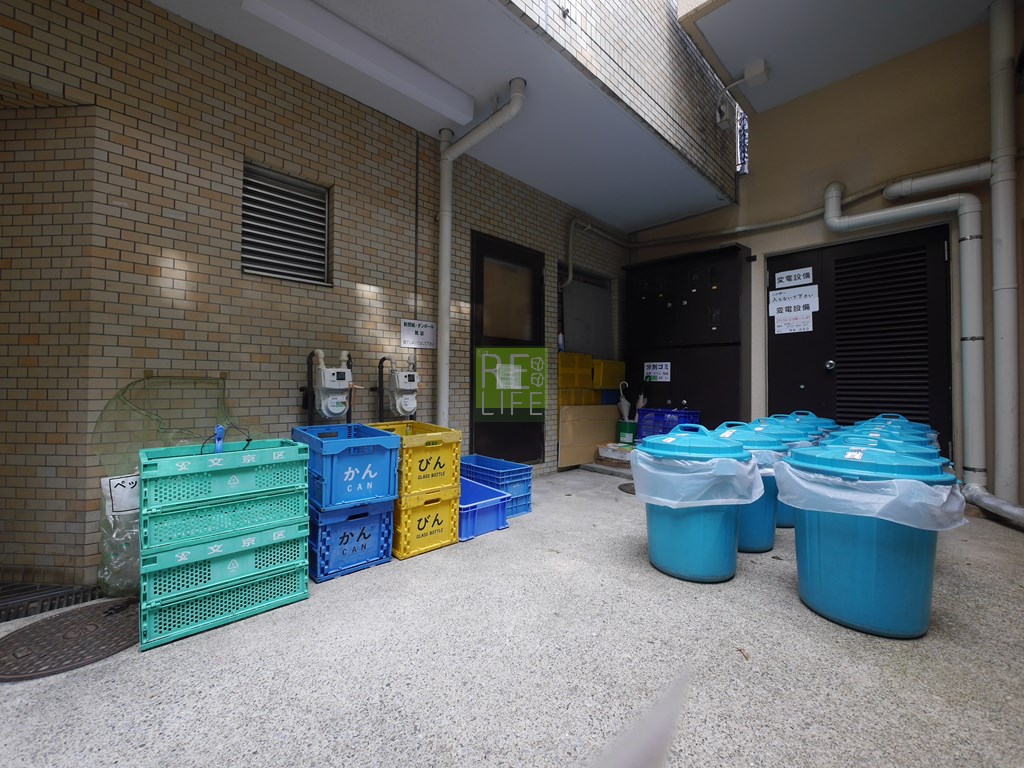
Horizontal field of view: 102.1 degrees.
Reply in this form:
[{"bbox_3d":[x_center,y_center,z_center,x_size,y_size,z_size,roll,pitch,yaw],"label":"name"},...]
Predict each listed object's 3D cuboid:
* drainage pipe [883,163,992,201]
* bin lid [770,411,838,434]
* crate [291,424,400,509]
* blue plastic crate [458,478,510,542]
[{"bbox_3d":[3.230,-1.540,3.163,0.140,0.120,0.573,1,-1,-44],"label":"drainage pipe"},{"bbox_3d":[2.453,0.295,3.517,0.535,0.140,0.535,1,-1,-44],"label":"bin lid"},{"bbox_3d":[-0.888,0.416,2.190,0.368,0.325,0.545,0,0,-40],"label":"crate"},{"bbox_3d":[-0.360,0.810,2.758,0.395,0.200,0.620,1,-1,-43],"label":"blue plastic crate"}]

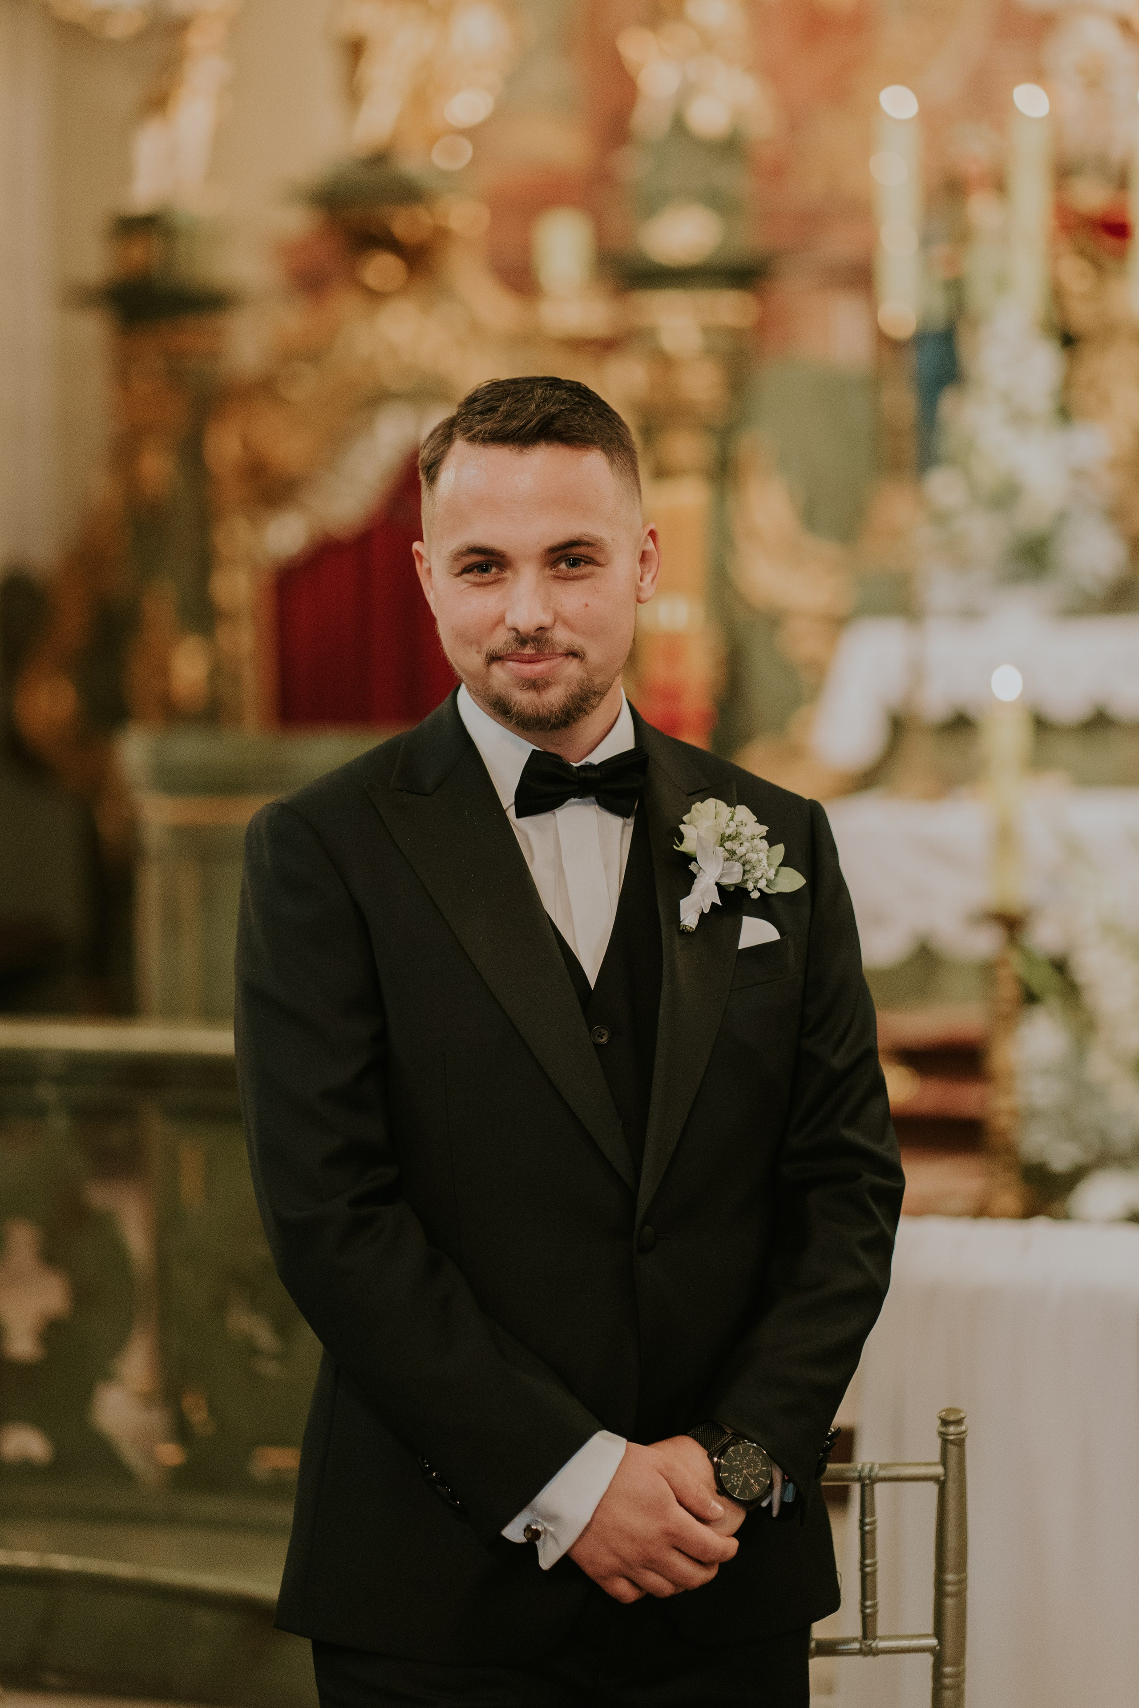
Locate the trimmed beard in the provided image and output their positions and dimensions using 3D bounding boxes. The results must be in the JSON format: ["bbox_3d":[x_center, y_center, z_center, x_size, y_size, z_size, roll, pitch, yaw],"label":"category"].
[{"bbox_3d":[-0.020,-0.124,2.930,0.110,0.072,0.075,-4,4,4],"label":"trimmed beard"}]

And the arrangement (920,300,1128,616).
[{"bbox_3d":[0.879,-0.767,7.800,0.410,0.610,0.360,0,2,0],"label":"arrangement"}]

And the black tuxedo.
[{"bbox_3d":[-0.002,0.237,2.970,0.510,0.730,0.320,-1,2,-20],"label":"black tuxedo"}]

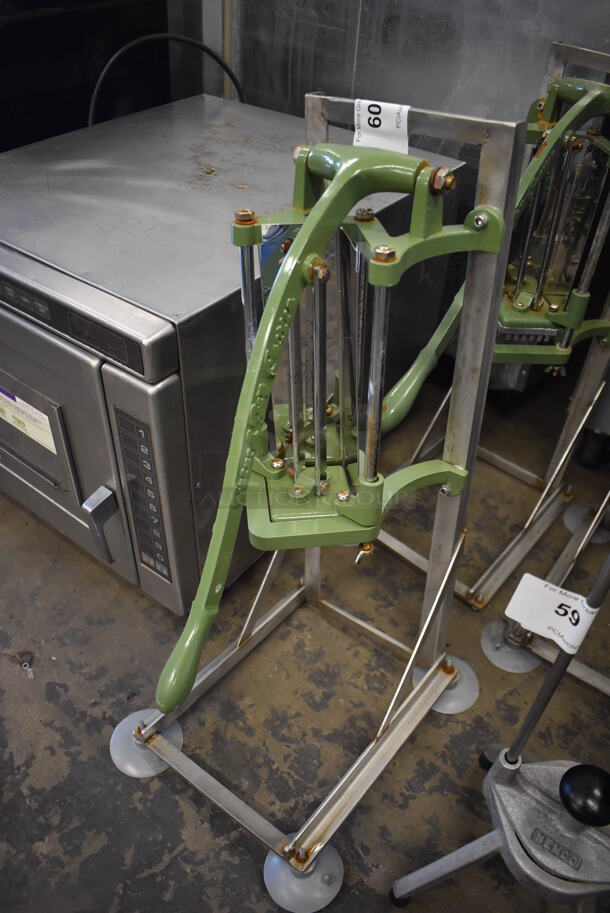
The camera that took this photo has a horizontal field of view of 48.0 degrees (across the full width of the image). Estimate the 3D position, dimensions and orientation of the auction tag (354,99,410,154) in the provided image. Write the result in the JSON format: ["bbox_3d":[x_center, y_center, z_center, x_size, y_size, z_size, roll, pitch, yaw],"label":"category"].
[{"bbox_3d":[0.068,-0.291,0.618,0.059,0.050,0.007,23,39,32],"label":"auction tag"}]

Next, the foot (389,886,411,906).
[{"bbox_3d":[0.095,0.442,0.687,0.023,0.017,0.023,0,32,0],"label":"foot"}]

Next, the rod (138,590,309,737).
[{"bbox_3d":[-0.094,0.259,0.912,0.020,0.027,0.320,23,39,32],"label":"rod"}]

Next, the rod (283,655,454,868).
[{"bbox_3d":[0.091,0.338,0.789,0.020,0.027,0.320,23,39,32],"label":"rod"}]

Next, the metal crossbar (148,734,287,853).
[{"bbox_3d":[-0.095,0.373,0.758,0.215,0.007,0.019,23,39,32],"label":"metal crossbar"}]

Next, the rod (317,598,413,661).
[{"bbox_3d":[0.086,0.239,0.944,0.204,0.026,0.010,23,39,32],"label":"rod"}]

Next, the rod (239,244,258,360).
[{"bbox_3d":[-0.050,-0.103,0.659,0.012,0.196,0.012,23,39,32],"label":"rod"}]

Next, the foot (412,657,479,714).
[{"bbox_3d":[0.186,0.296,0.904,0.087,0.034,0.087,0,32,0],"label":"foot"}]

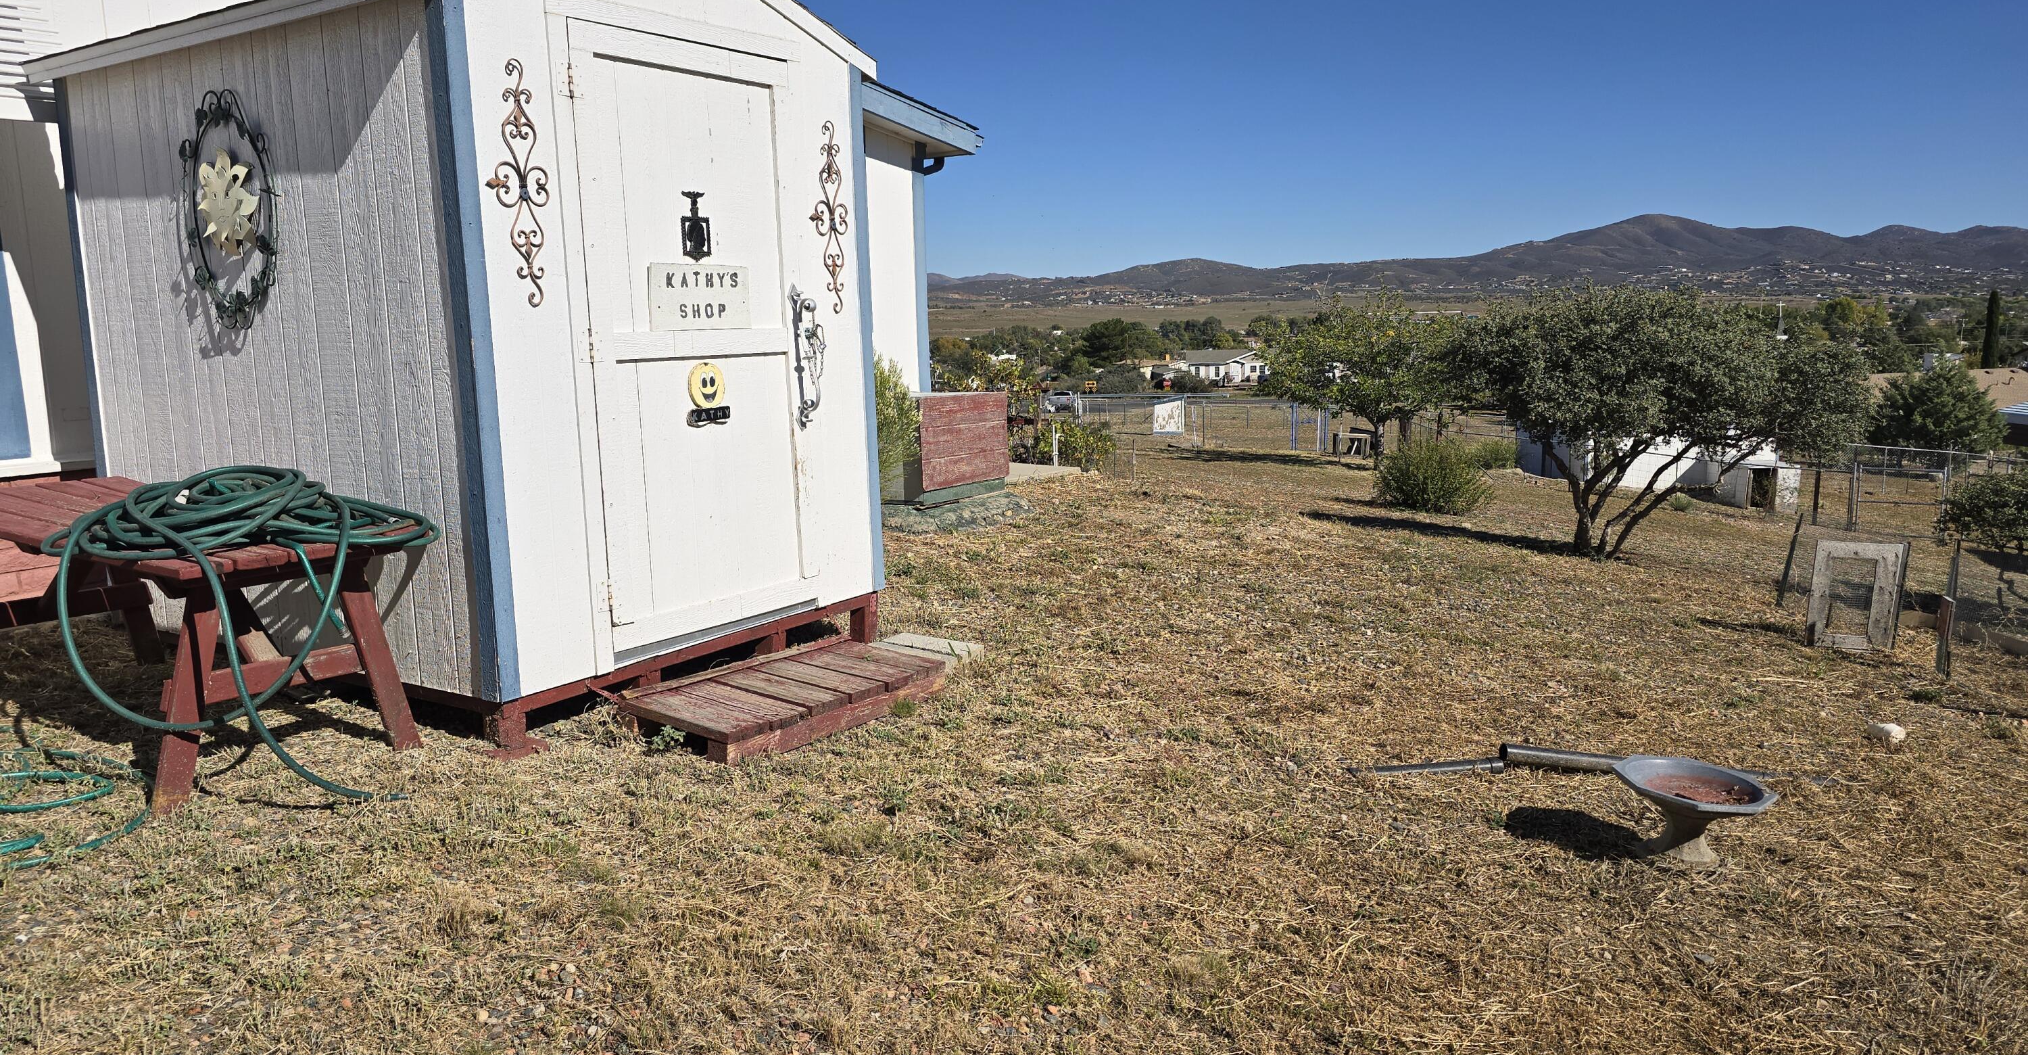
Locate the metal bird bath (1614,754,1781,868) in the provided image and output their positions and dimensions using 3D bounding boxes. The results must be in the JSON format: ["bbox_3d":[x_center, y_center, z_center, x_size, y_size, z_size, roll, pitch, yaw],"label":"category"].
[{"bbox_3d":[1.832,0.802,3.655,0.390,0.240,0.390,10,15,32],"label":"metal bird bath"}]

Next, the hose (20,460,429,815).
[{"bbox_3d":[-2.249,0.296,3.944,0.960,0.880,0.820,5,11,33],"label":"hose"}]

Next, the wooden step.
[{"bbox_3d":[-0.760,0.580,4.689,0.490,0.108,1.100,12,13,33],"label":"wooden step"}]

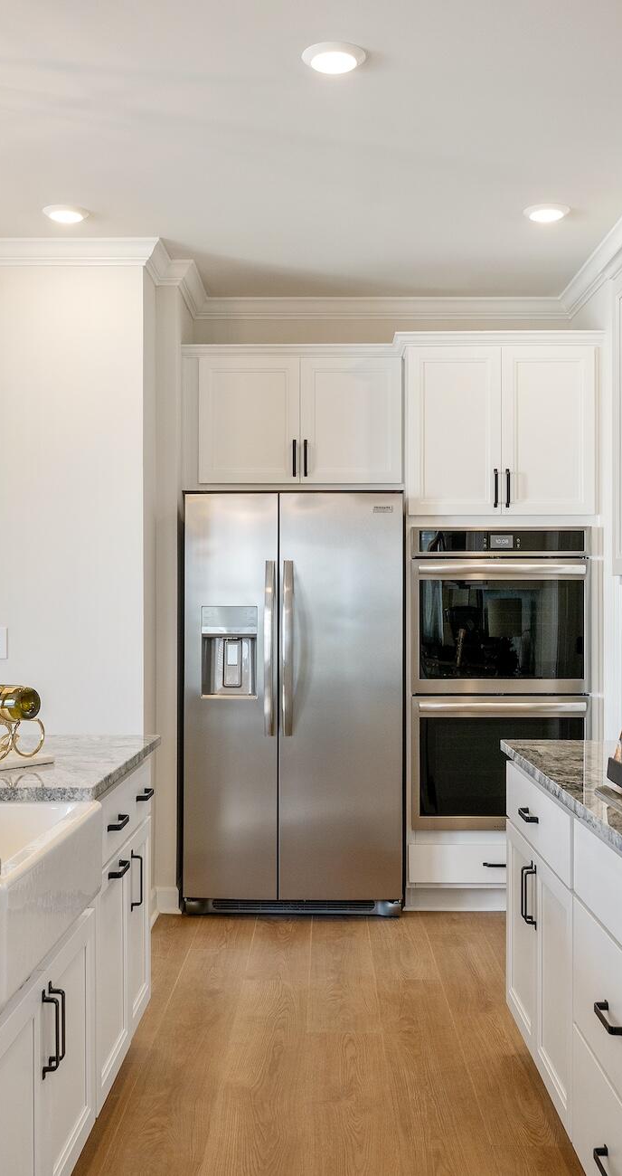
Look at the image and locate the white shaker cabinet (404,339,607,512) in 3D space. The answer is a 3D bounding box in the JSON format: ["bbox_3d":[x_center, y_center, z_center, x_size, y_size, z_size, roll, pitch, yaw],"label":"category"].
[{"bbox_3d":[0.816,-0.676,5.269,0.830,0.750,0.610,0,-1,1],"label":"white shaker cabinet"}]

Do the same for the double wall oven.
[{"bbox_3d":[0.818,0.390,5.240,0.762,1.285,0.620,0,0,1],"label":"double wall oven"}]

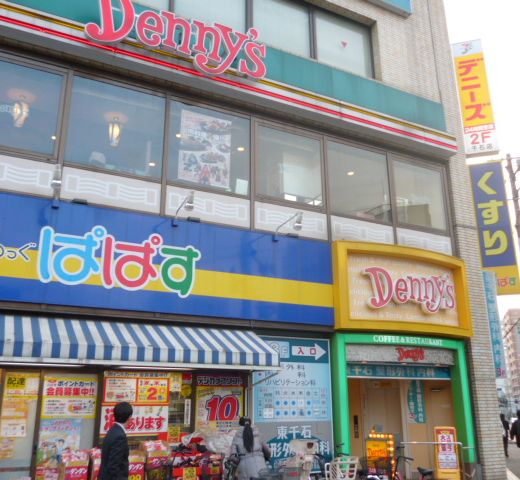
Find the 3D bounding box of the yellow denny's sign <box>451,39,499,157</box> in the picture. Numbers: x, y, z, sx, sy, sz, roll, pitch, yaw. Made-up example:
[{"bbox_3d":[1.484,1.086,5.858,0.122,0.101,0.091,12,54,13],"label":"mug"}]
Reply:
[{"bbox_3d":[6.048,-4.004,14.605,0.850,3.580,0.250,-6,-18,17],"label":"yellow denny's sign"}]

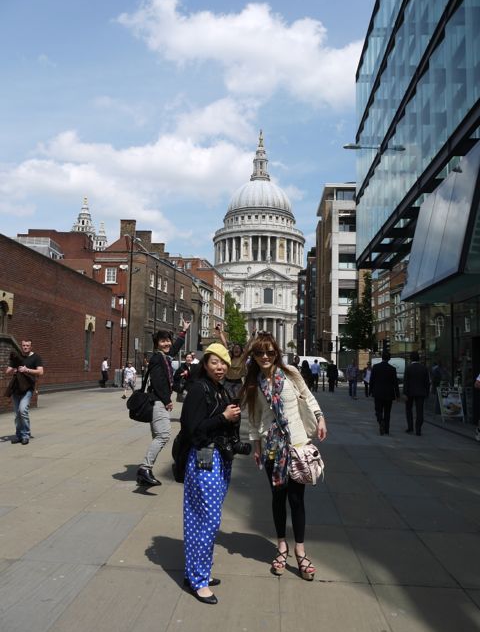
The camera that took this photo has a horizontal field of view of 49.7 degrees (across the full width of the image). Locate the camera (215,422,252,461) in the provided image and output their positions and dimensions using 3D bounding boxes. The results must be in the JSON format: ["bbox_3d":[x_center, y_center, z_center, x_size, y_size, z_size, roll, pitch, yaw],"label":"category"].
[{"bbox_3d":[-0.044,0.845,3.290,0.190,0.130,0.145,-1,-6,21],"label":"camera"}]

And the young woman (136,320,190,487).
[{"bbox_3d":[-0.840,0.950,5.720,0.600,1.840,0.500,-1,-6,22],"label":"young woman"}]

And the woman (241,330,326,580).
[{"bbox_3d":[0.322,0.963,3.749,0.570,1.670,0.430,1,-5,3],"label":"woman"}]

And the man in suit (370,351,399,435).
[{"bbox_3d":[3.247,1.703,11.535,0.580,1.800,0.460,1,-5,3],"label":"man in suit"}]

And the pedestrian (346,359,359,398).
[{"bbox_3d":[5.059,2.804,23.282,0.560,1.750,0.420,2,-6,-12],"label":"pedestrian"}]

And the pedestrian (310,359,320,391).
[{"bbox_3d":[4.169,3.221,28.379,0.540,1.750,0.420,1,-5,3],"label":"pedestrian"}]

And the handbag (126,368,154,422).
[{"bbox_3d":[-1.075,0.868,5.650,0.340,0.600,0.200,-1,-6,18],"label":"handbag"}]

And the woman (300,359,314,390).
[{"bbox_3d":[3.573,3.165,27.375,0.580,1.660,0.450,1,-5,3],"label":"woman"}]

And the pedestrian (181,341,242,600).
[{"bbox_3d":[-0.188,0.995,3.436,0.390,1.620,0.440,-4,-7,42],"label":"pedestrian"}]

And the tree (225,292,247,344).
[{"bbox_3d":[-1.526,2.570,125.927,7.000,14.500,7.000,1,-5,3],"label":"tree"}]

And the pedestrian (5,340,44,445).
[{"bbox_3d":[-3.811,1.348,9.270,0.600,1.770,0.450,2,-5,-12],"label":"pedestrian"}]

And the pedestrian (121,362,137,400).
[{"bbox_3d":[-4.530,2.525,21.273,0.500,1.550,0.520,-1,-6,23],"label":"pedestrian"}]

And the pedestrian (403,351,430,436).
[{"bbox_3d":[3.784,1.644,11.138,0.540,1.760,0.420,1,-5,3],"label":"pedestrian"}]

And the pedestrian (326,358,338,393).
[{"bbox_3d":[5.074,3.311,28.382,0.560,1.750,0.380,1,-5,3],"label":"pedestrian"}]

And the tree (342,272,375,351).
[{"bbox_3d":[8.108,0.879,35.353,2.200,7.800,2.200,1,-5,3],"label":"tree"}]

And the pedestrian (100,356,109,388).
[{"bbox_3d":[-7.416,3.094,28.481,0.440,1.720,0.480,3,-6,-18],"label":"pedestrian"}]

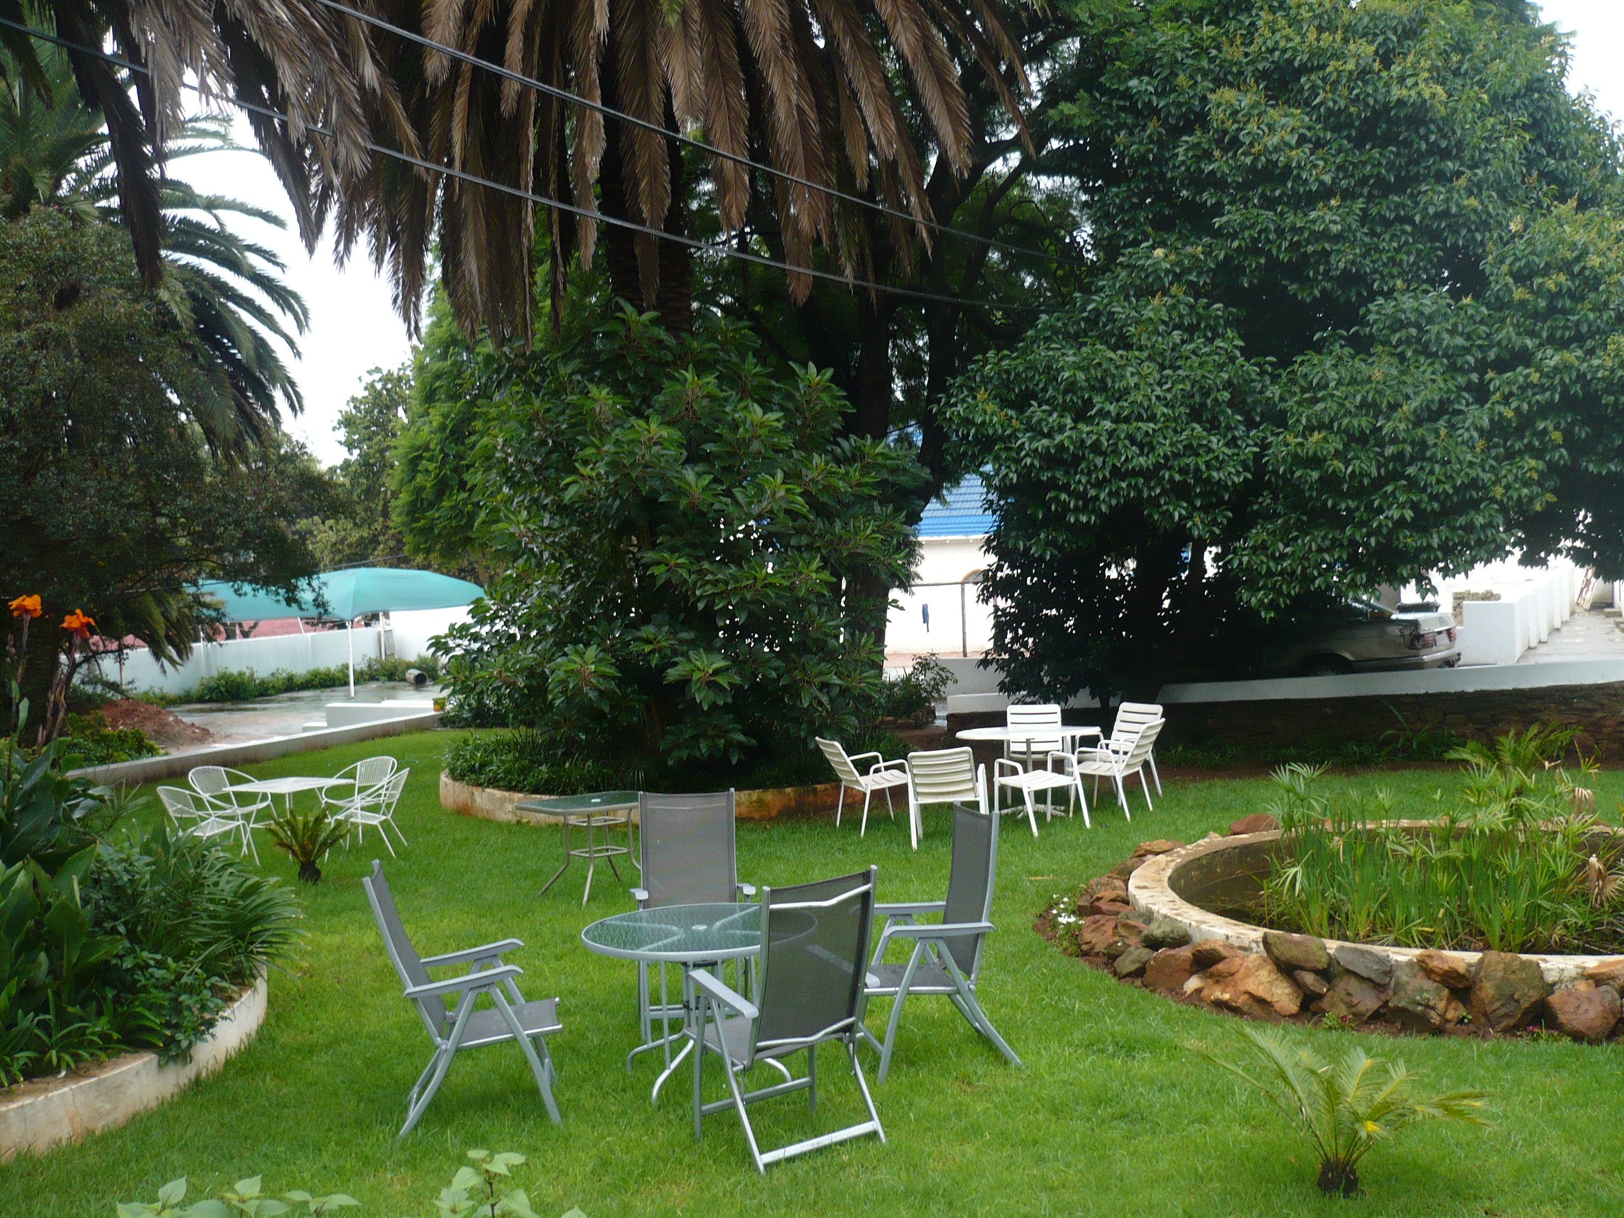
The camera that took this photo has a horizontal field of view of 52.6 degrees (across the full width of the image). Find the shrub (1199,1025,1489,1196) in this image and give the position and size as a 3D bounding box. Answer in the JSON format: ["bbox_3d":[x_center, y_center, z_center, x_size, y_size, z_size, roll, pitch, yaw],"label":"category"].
[{"bbox_3d":[1.931,1.822,5.972,1.040,0.580,0.950,-2,2,0],"label":"shrub"}]

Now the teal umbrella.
[{"bbox_3d":[-11.848,0.593,41.500,7.300,3.200,5.500,-3,2,-12],"label":"teal umbrella"}]

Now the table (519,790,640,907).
[{"bbox_3d":[-1.544,1.738,11.968,0.930,0.710,0.680,-3,2,-37],"label":"table"}]

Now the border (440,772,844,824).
[{"bbox_3d":[-1.352,1.805,17.152,4.800,0.290,4.700,-2,2,0],"label":"border"}]

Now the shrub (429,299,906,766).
[{"bbox_3d":[-1.488,-0.704,16.786,4.900,4.720,4.500,-2,2,0],"label":"shrub"}]

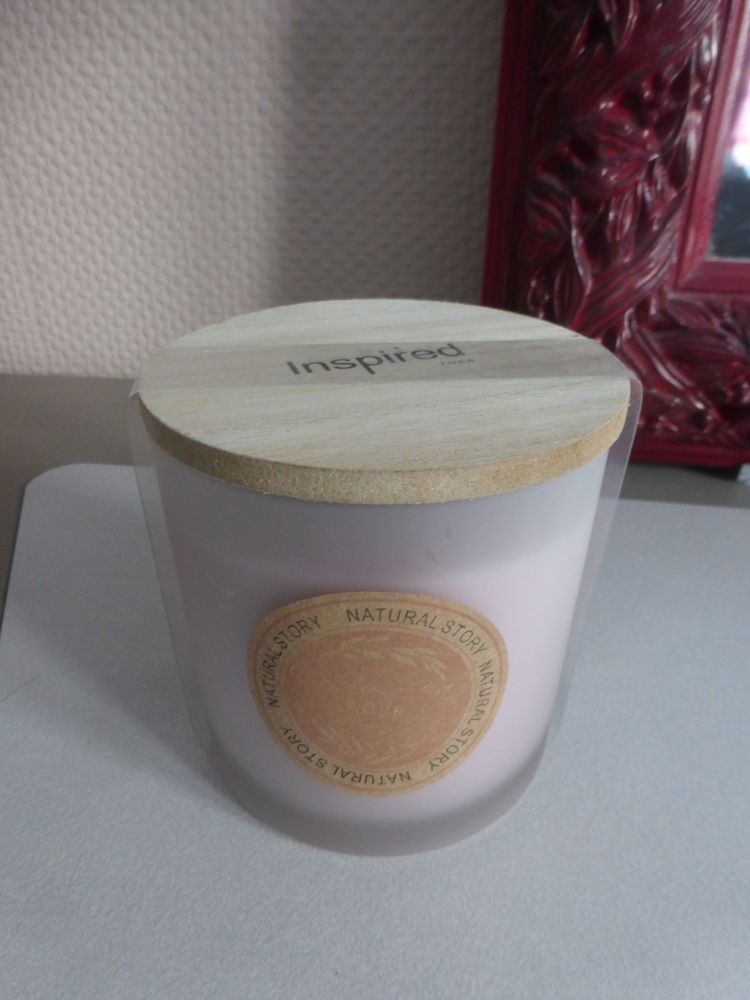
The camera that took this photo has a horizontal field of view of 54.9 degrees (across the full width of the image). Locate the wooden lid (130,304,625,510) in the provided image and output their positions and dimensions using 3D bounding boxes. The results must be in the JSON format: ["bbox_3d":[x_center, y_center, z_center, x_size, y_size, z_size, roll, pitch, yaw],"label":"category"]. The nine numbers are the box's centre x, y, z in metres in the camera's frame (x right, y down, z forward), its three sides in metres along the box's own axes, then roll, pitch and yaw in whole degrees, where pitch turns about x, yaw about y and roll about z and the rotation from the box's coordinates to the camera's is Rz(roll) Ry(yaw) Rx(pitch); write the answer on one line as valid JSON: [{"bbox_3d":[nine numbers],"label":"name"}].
[{"bbox_3d":[0.002,-0.022,0.128,0.083,0.005,0.083,0,30,0],"label":"wooden lid"}]

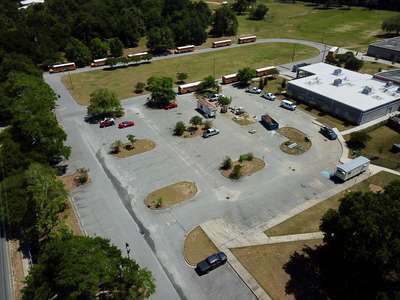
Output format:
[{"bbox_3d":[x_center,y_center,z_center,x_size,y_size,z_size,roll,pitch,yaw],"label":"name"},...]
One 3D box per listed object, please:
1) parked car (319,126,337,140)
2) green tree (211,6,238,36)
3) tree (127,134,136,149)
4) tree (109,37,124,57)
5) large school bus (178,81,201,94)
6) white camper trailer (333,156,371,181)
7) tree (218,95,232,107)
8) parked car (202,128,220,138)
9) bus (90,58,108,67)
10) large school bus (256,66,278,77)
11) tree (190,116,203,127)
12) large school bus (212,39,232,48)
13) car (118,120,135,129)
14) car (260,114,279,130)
[{"bbox_3d":[38.750,-5.060,89.940,1.950,1.700,5.100,-11,34,-16],"label":"parked car"},{"bbox_3d":[16.937,-89.597,210.273,19.869,18.951,19.869,-2,32,0],"label":"green tree"},{"bbox_3d":[-18.780,-2.550,82.860,2.400,3.300,2.400,-18,36,-26],"label":"tree"},{"bbox_3d":[-45.010,-55.530,162.340,7.750,10.450,7.750,-1,33,0],"label":"tree"},{"bbox_3d":[-2.380,-24.940,118.810,12.000,3.100,2.450,-18,36,-26],"label":"large school bus"},{"bbox_3d":[34.630,4.218,68.125,8.100,2.700,2.500,-17,36,-26],"label":"white camper trailer"},{"bbox_3d":[8.860,-16.440,104.850,4.500,5.420,4.500,-1,33,0],"label":"tree"},{"bbox_3d":[3.510,-5.080,89.450,4.750,1.600,1.850,-18,36,-25],"label":"parked car"},{"bbox_3d":[-48.910,-43.970,150.660,12.000,3.100,2.450,-17,35,-25],"label":"bus"},{"bbox_3d":[31.277,-36.166,139.511,11.582,3.086,2.448,-13,34,-16],"label":"large school bus"},{"bbox_3d":[-1.070,-8.570,92.850,3.700,4.000,3.700,-1,32,0],"label":"tree"},{"bbox_3d":[14.035,-66.647,188.919,11.929,3.084,2.450,-10,33,-12],"label":"large school bus"},{"bbox_3d":[-23.160,-7.950,95.040,4.650,1.400,1.850,-18,36,-24],"label":"car"},{"bbox_3d":[21.340,-8.510,92.510,2.300,2.250,6.100,-10,33,-14],"label":"car"}]

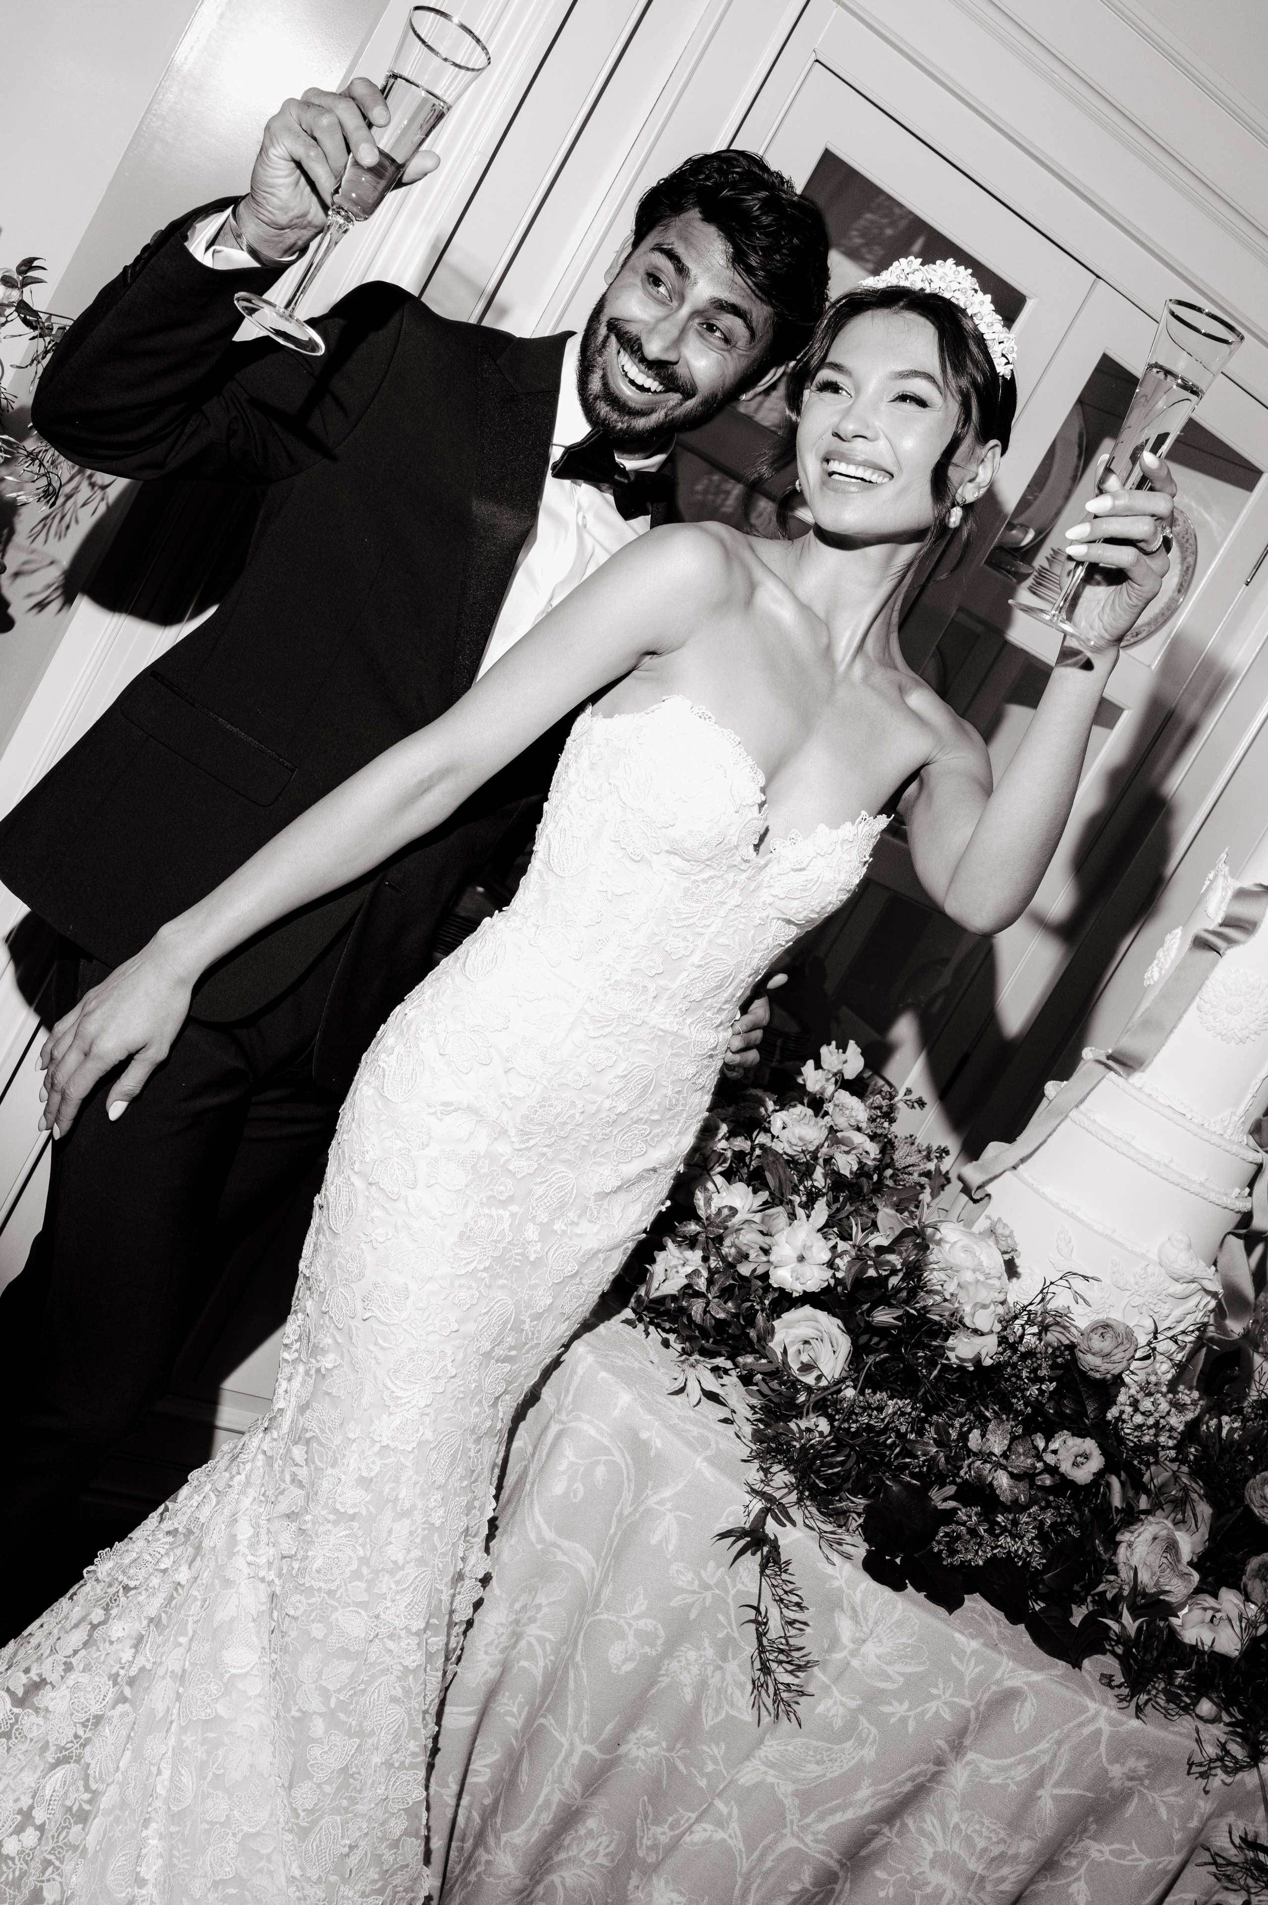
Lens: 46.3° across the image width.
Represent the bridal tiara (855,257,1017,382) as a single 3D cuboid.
[{"bbox_3d":[0.234,-0.509,1.196,0.163,0.098,0.070,16,3,24],"label":"bridal tiara"}]

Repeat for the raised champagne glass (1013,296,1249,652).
[{"bbox_3d":[0.360,-0.347,1.080,0.070,0.234,0.070,25,13,0],"label":"raised champagne glass"}]

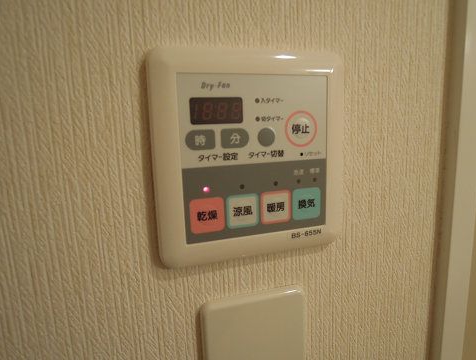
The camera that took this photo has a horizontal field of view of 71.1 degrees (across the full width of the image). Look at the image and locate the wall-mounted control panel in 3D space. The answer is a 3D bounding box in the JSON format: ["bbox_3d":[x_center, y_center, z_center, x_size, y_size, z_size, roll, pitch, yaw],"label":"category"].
[{"bbox_3d":[0.011,-0.012,0.194,0.116,0.120,0.014,-5,11,-18],"label":"wall-mounted control panel"}]

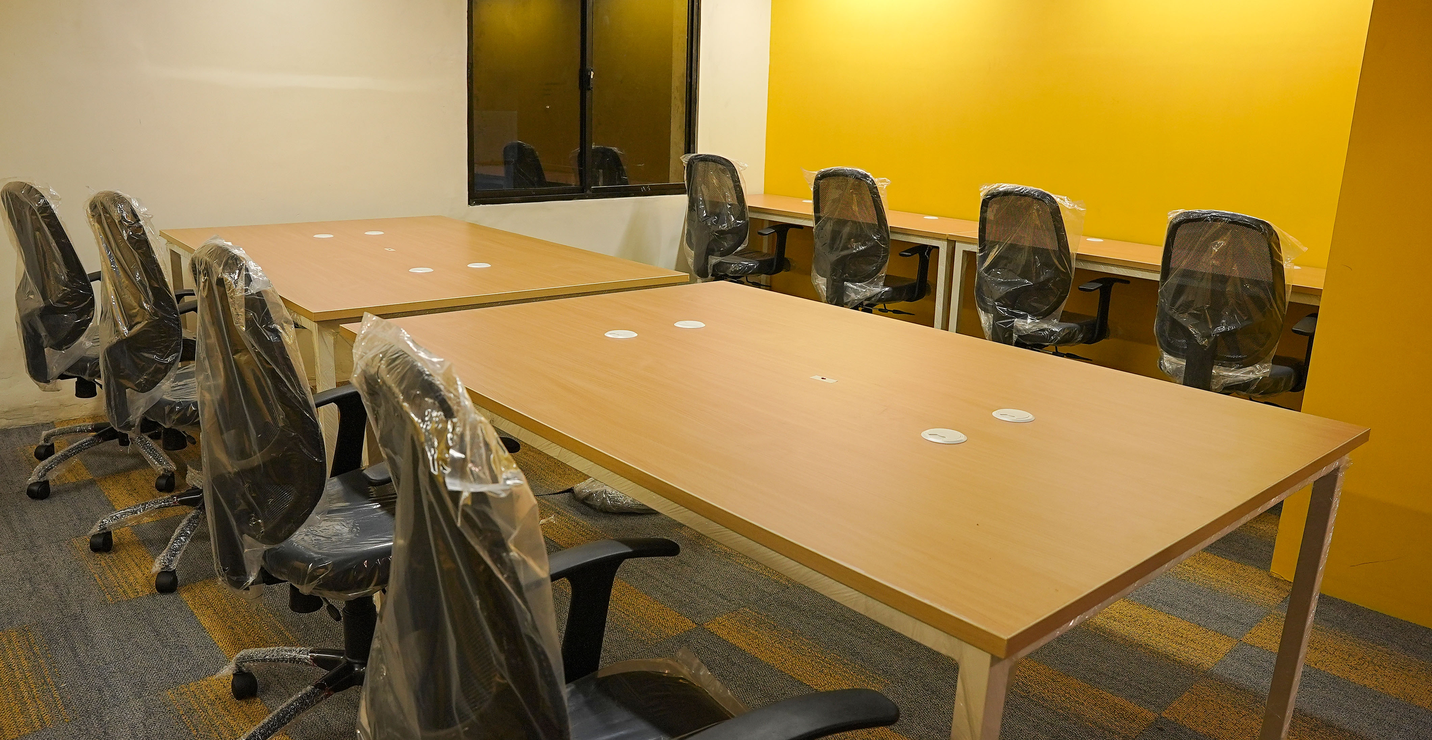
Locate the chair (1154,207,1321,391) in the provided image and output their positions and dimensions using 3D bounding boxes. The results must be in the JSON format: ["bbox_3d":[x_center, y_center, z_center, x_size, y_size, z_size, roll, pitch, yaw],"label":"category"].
[{"bbox_3d":[1.847,-0.061,3.551,0.620,1.000,0.620,-7,18,-32],"label":"chair"}]

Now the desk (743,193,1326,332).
[{"bbox_3d":[1.280,-0.313,4.902,0.600,0.750,3.600,-10,19,-38],"label":"desk"}]

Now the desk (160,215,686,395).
[{"bbox_3d":[-1.126,-0.059,3.607,1.200,0.750,1.800,-10,19,-38],"label":"desk"}]

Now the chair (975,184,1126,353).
[{"bbox_3d":[1.349,-0.251,4.190,0.620,1.000,0.620,-8,18,-34],"label":"chair"}]

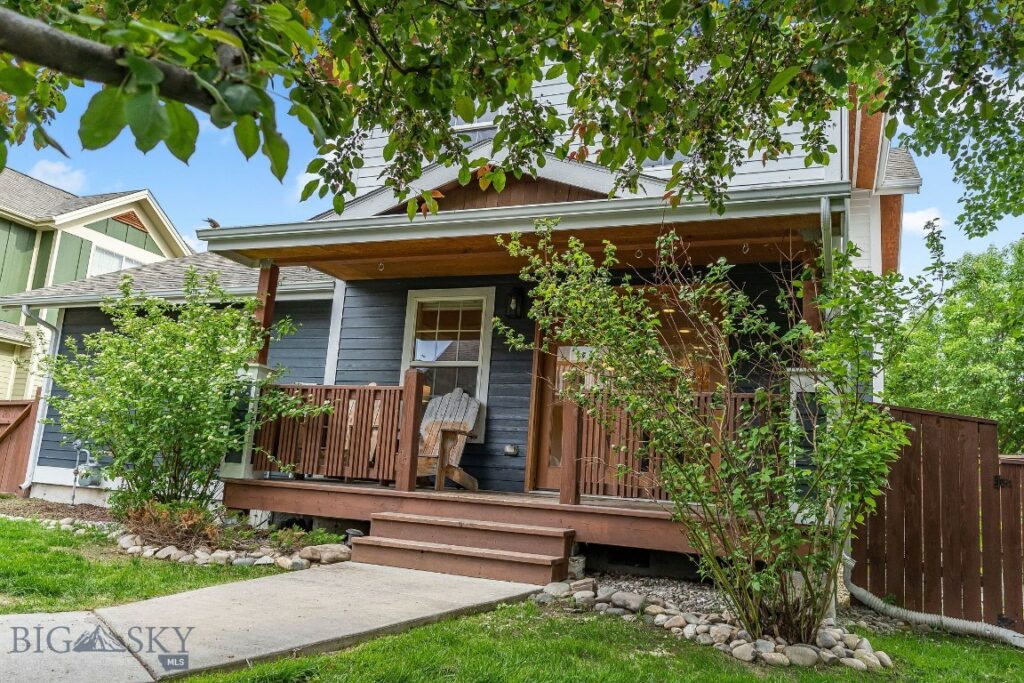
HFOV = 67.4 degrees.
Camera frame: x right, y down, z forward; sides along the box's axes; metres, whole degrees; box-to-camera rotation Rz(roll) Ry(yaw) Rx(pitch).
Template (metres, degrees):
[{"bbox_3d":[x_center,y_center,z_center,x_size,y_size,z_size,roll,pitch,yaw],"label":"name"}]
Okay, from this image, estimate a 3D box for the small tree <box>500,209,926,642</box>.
[{"bbox_3d":[1.195,0.460,5.071,2.840,2.797,1.998,0,-9,22],"label":"small tree"}]

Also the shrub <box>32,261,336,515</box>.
[{"bbox_3d":[-3.349,0.576,7.912,2.700,2.550,2.350,7,-9,-22],"label":"shrub"}]

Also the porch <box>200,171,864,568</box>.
[{"bbox_3d":[-0.004,0.506,7.243,5.800,3.013,2.344,0,-9,22],"label":"porch"}]

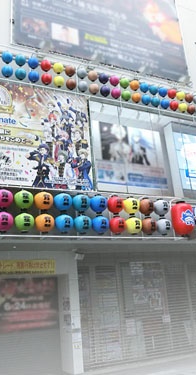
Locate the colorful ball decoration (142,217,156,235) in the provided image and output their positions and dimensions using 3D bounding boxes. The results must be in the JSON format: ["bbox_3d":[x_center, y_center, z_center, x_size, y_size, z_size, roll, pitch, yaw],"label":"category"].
[{"bbox_3d":[1.296,0.970,9.016,0.404,0.448,0.404,4,-19,-25],"label":"colorful ball decoration"}]

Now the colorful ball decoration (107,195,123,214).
[{"bbox_3d":[0.397,0.397,8.201,0.390,0.410,0.390,-4,-17,-1],"label":"colorful ball decoration"}]

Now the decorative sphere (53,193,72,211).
[{"bbox_3d":[-0.730,0.316,7.614,0.370,0.380,0.370,-4,-17,-1],"label":"decorative sphere"}]

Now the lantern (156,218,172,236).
[{"bbox_3d":[1.589,0.956,8.627,0.390,0.410,0.390,4,-19,-26],"label":"lantern"}]

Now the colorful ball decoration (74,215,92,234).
[{"bbox_3d":[-0.316,0.767,7.666,0.370,0.380,0.370,-4,-17,-1],"label":"colorful ball decoration"}]

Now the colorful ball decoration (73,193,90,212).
[{"bbox_3d":[-0.385,0.382,8.379,0.404,0.448,0.404,-4,-17,-1],"label":"colorful ball decoration"}]

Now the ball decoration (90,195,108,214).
[{"bbox_3d":[0.023,0.408,8.574,0.404,0.448,0.404,-4,-17,-1],"label":"ball decoration"}]

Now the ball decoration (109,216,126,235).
[{"bbox_3d":[0.497,0.955,9.060,0.425,0.450,0.425,-4,-18,-1],"label":"ball decoration"}]

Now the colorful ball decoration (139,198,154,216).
[{"bbox_3d":[1.155,0.443,8.520,0.370,0.380,0.370,-4,-17,-1],"label":"colorful ball decoration"}]

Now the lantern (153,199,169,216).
[{"bbox_3d":[1.657,0.535,9.348,0.404,0.448,0.404,4,-19,-25],"label":"lantern"}]

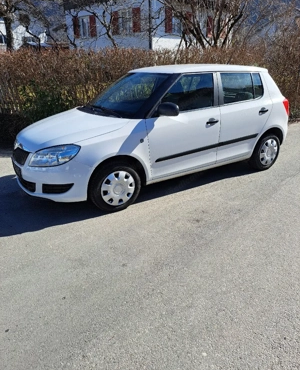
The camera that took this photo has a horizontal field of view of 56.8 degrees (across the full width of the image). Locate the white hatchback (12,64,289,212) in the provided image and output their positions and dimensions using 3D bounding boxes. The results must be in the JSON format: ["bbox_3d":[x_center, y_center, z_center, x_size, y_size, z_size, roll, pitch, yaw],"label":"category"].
[{"bbox_3d":[0.205,-0.885,3.940,3.980,1.490,1.710,-14,26,-29],"label":"white hatchback"}]

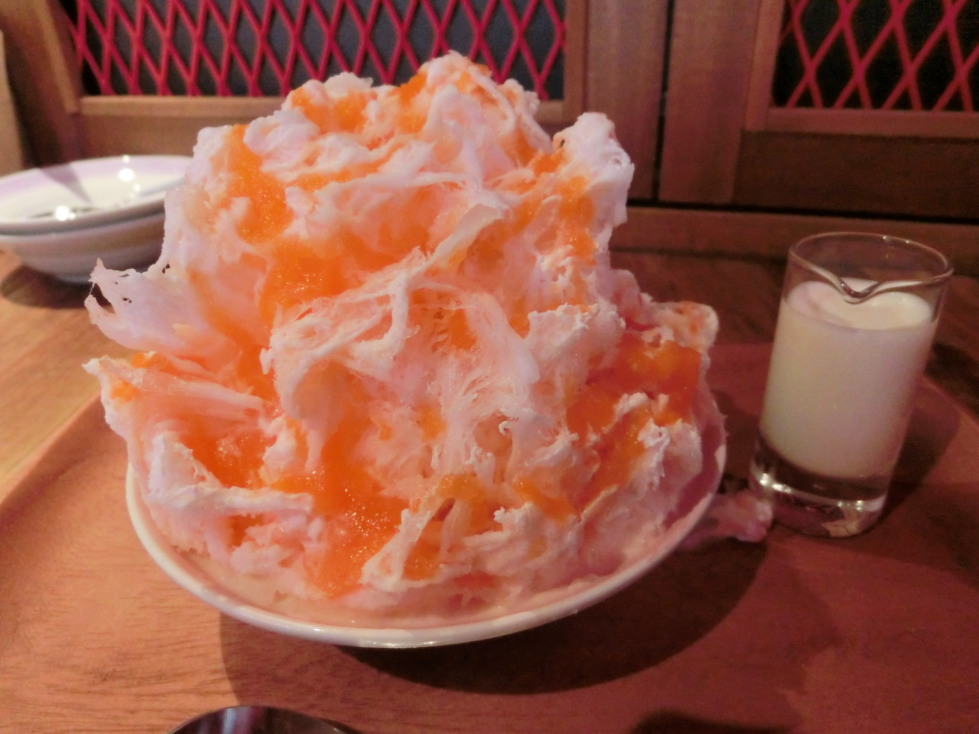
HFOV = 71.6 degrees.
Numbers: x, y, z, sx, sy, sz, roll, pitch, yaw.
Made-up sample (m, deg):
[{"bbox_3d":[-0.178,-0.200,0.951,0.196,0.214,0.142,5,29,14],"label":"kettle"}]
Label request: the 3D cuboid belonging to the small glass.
[{"bbox_3d":[0.114,0.007,0.221,0.044,0.090,0.045,15,34,29],"label":"small glass"}]

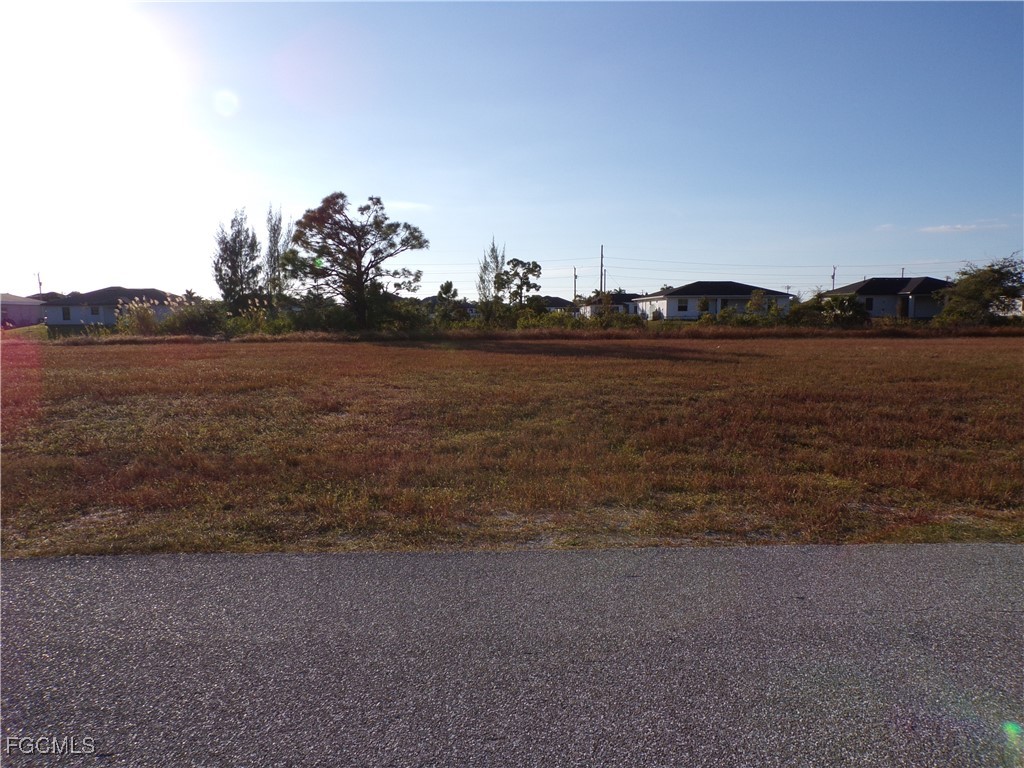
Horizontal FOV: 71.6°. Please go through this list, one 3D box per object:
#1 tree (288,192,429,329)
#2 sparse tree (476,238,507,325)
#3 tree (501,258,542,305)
[{"bbox_3d":[-11.458,-8.920,53.000,10.400,10.700,9.200,0,6,0],"label":"tree"},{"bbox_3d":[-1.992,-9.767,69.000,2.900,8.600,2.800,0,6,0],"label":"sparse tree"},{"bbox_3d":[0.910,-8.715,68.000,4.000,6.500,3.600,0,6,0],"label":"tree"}]

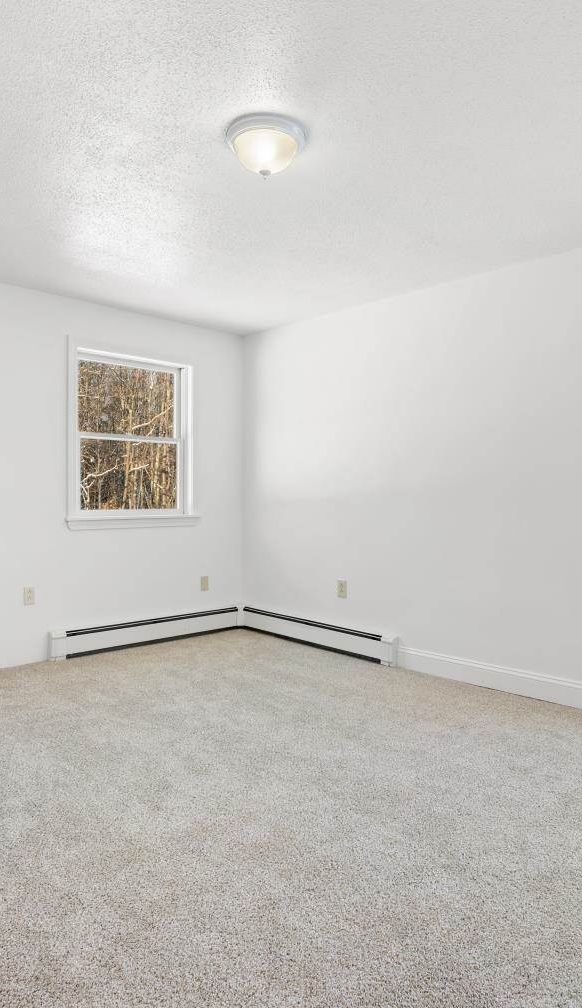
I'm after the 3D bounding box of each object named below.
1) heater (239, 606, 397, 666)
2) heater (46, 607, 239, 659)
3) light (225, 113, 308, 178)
[{"bbox_3d":[0.126,0.957,4.670,0.070,0.190,1.554,0,1,-45],"label":"heater"},{"bbox_3d":[-0.988,0.938,4.677,1.599,0.190,0.070,0,1,-43],"label":"heater"},{"bbox_3d":[-0.091,-1.274,2.312,0.295,0.148,0.295,0,1,0],"label":"light"}]

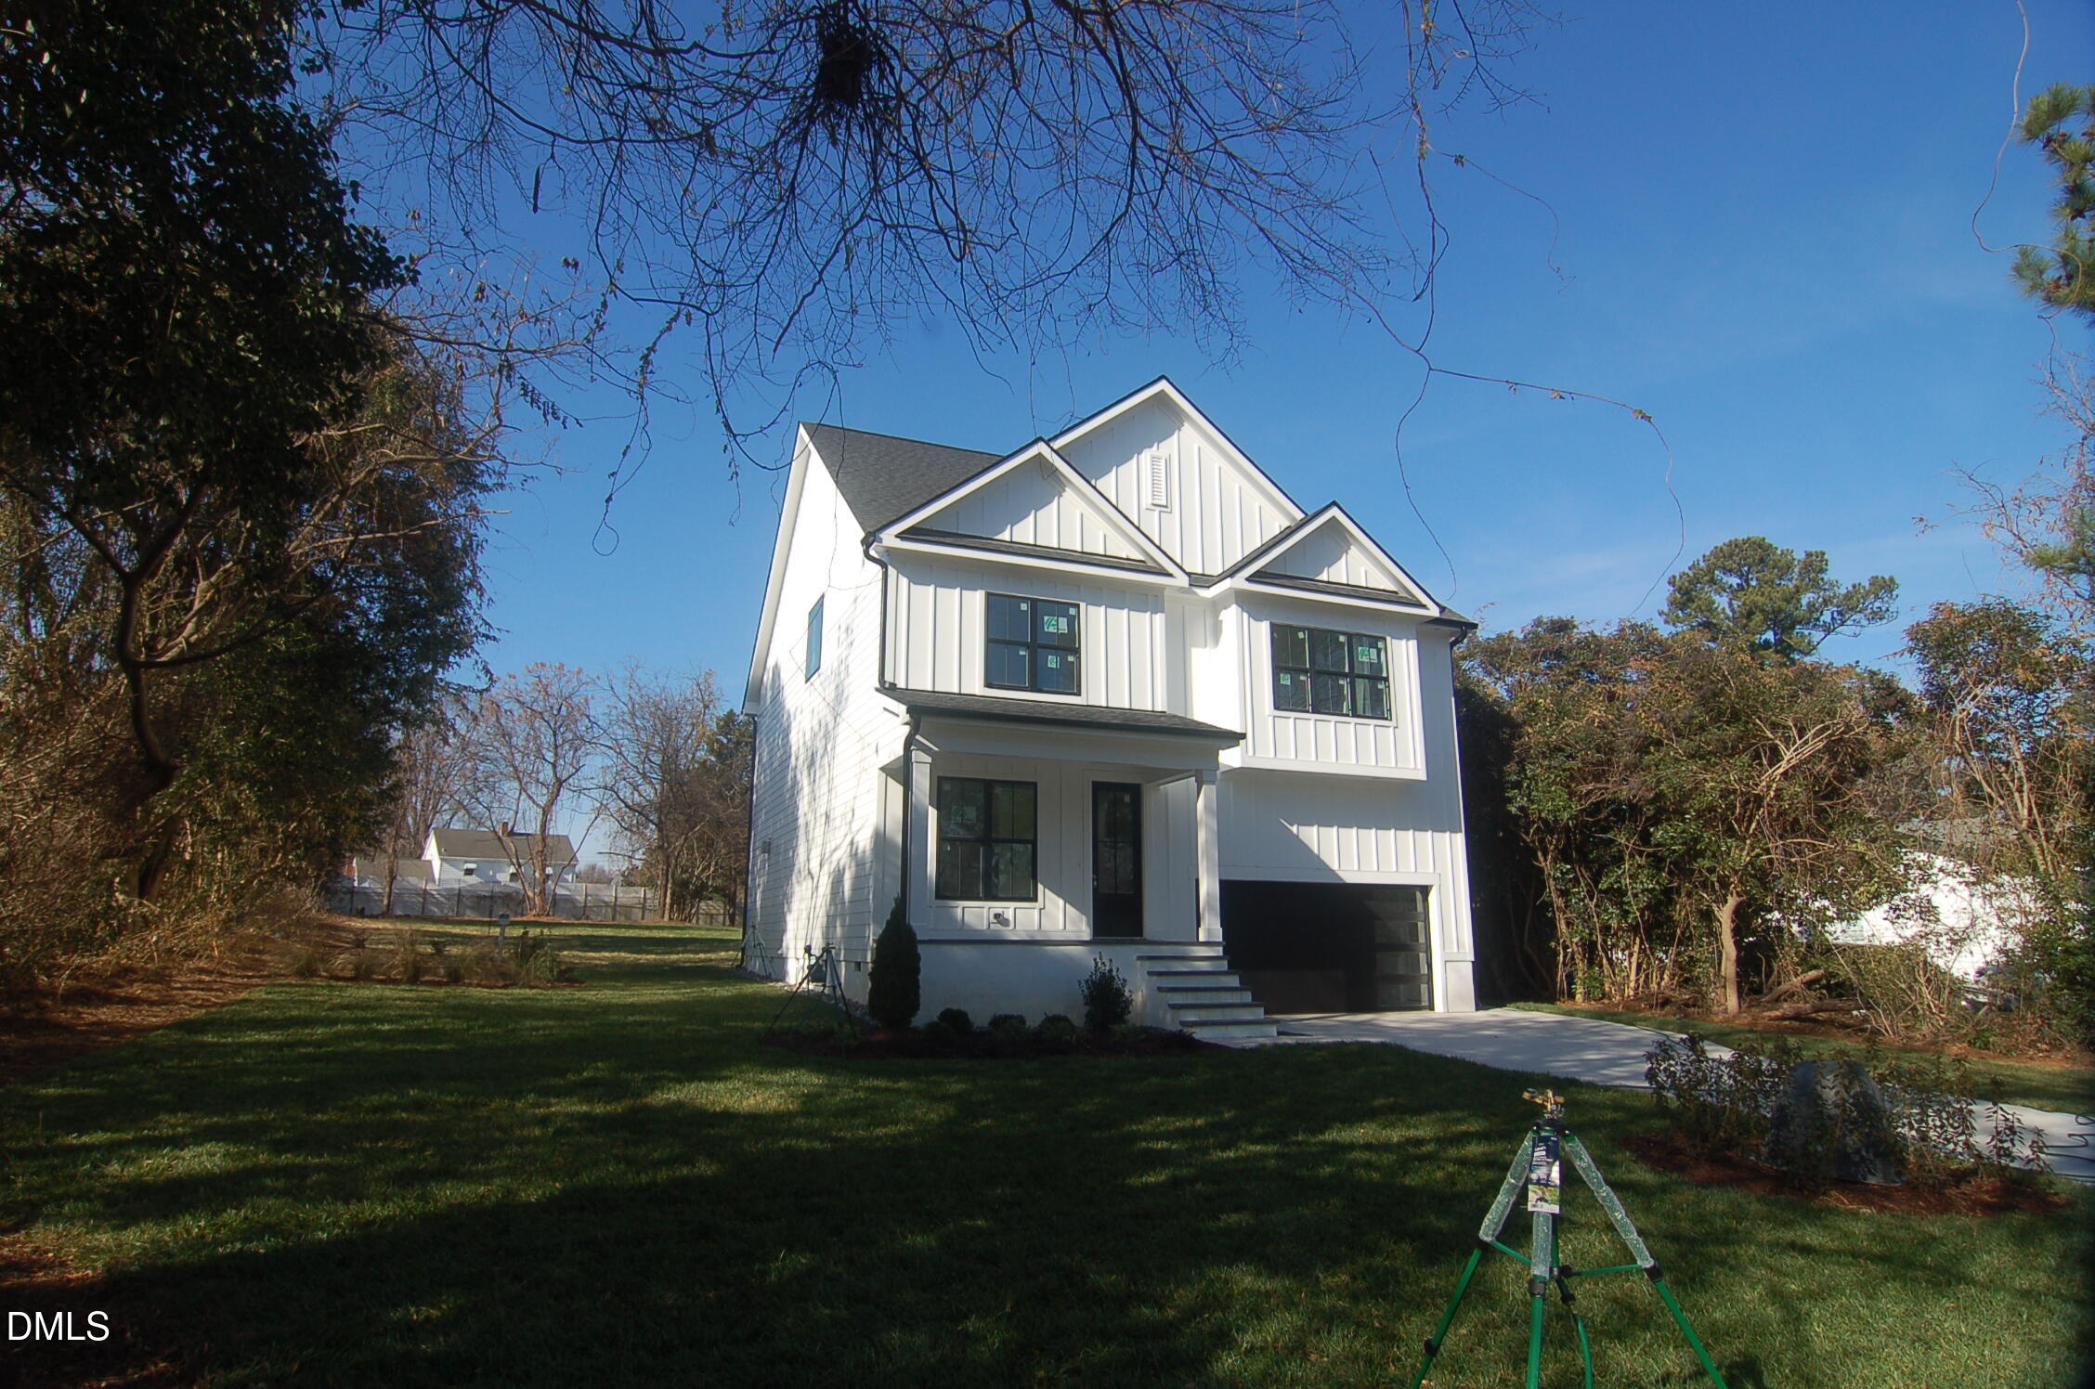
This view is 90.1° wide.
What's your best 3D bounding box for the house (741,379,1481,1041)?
[{"bbox_3d":[0.729,0.284,22.244,11.583,12.078,14.949,6,-14,-23],"label":"house"}]

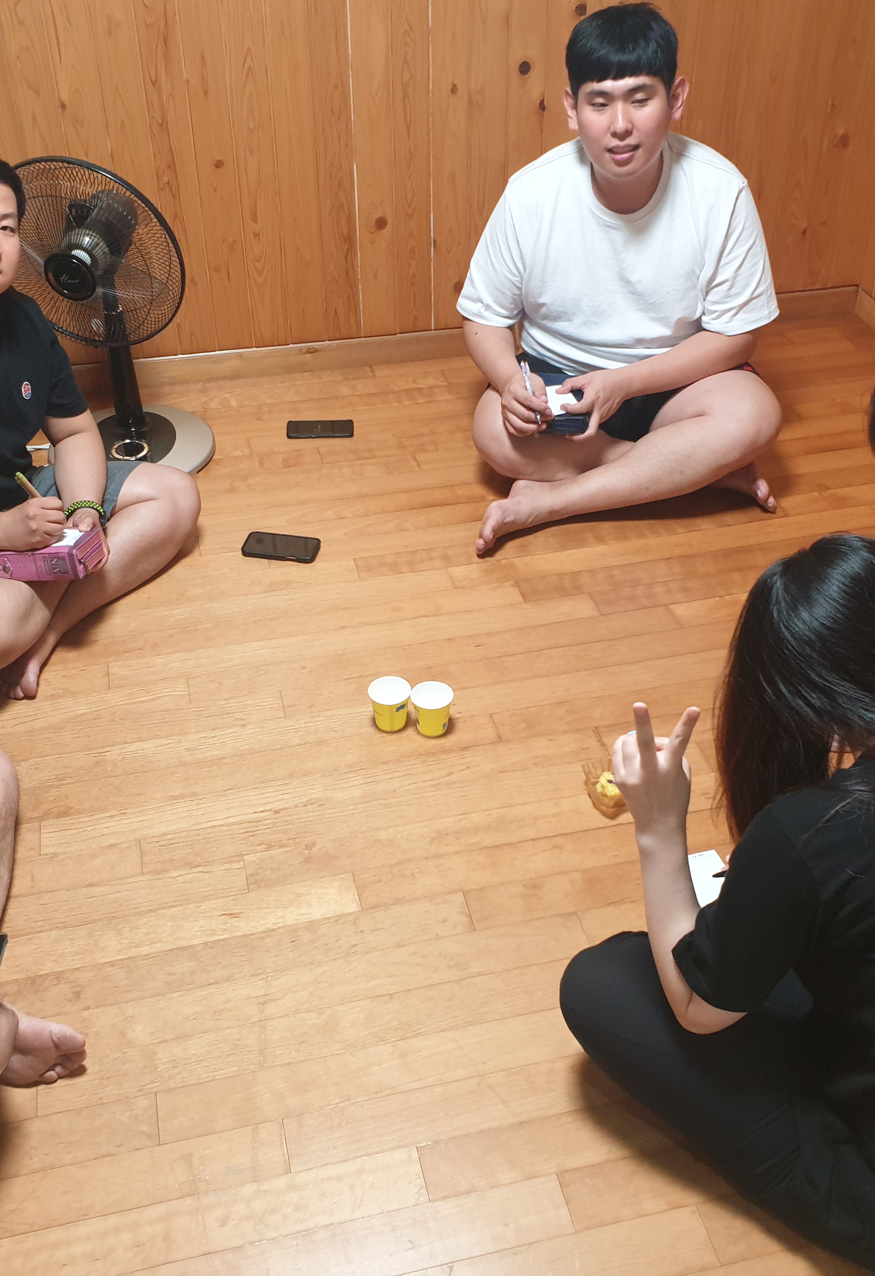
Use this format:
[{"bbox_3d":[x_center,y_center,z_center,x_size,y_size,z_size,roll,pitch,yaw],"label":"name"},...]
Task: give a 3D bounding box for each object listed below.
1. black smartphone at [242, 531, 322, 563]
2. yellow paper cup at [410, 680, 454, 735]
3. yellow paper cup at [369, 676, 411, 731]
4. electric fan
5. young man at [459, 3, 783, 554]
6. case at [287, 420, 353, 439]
[{"bbox_3d":[-0.314,-0.183,2.590,0.154,0.011,0.077,6,37,9],"label":"black smartphone"},{"bbox_3d":[-0.007,0.123,2.133,0.073,0.071,0.073,0,37,0],"label":"yellow paper cup"},{"bbox_3d":[-0.078,0.116,2.143,0.073,0.071,0.073,0,37,0],"label":"yellow paper cup"},{"bbox_3d":[-0.717,-0.695,2.718,0.425,0.680,0.380,7,38,9],"label":"electric fan"},{"bbox_3d":[0.410,-0.755,2.574,0.710,0.940,0.670,1,37,2],"label":"young man"},{"bbox_3d":[-0.274,-0.489,2.999,0.155,0.010,0.071,-2,37,-2],"label":"case"}]

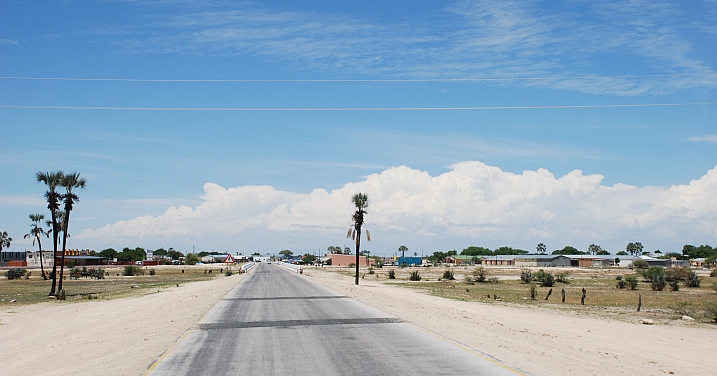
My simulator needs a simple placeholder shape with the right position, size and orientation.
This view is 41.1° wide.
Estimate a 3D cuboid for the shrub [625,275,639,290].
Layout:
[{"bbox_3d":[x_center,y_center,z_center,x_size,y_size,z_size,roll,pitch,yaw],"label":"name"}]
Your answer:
[{"bbox_3d":[20.671,7.191,72.678,1.042,1.065,0.990,0,-4,0],"label":"shrub"}]

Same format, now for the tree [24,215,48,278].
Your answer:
[{"bbox_3d":[-35.875,6.638,107.806,2.674,7.442,2.540,0,-4,0],"label":"tree"}]

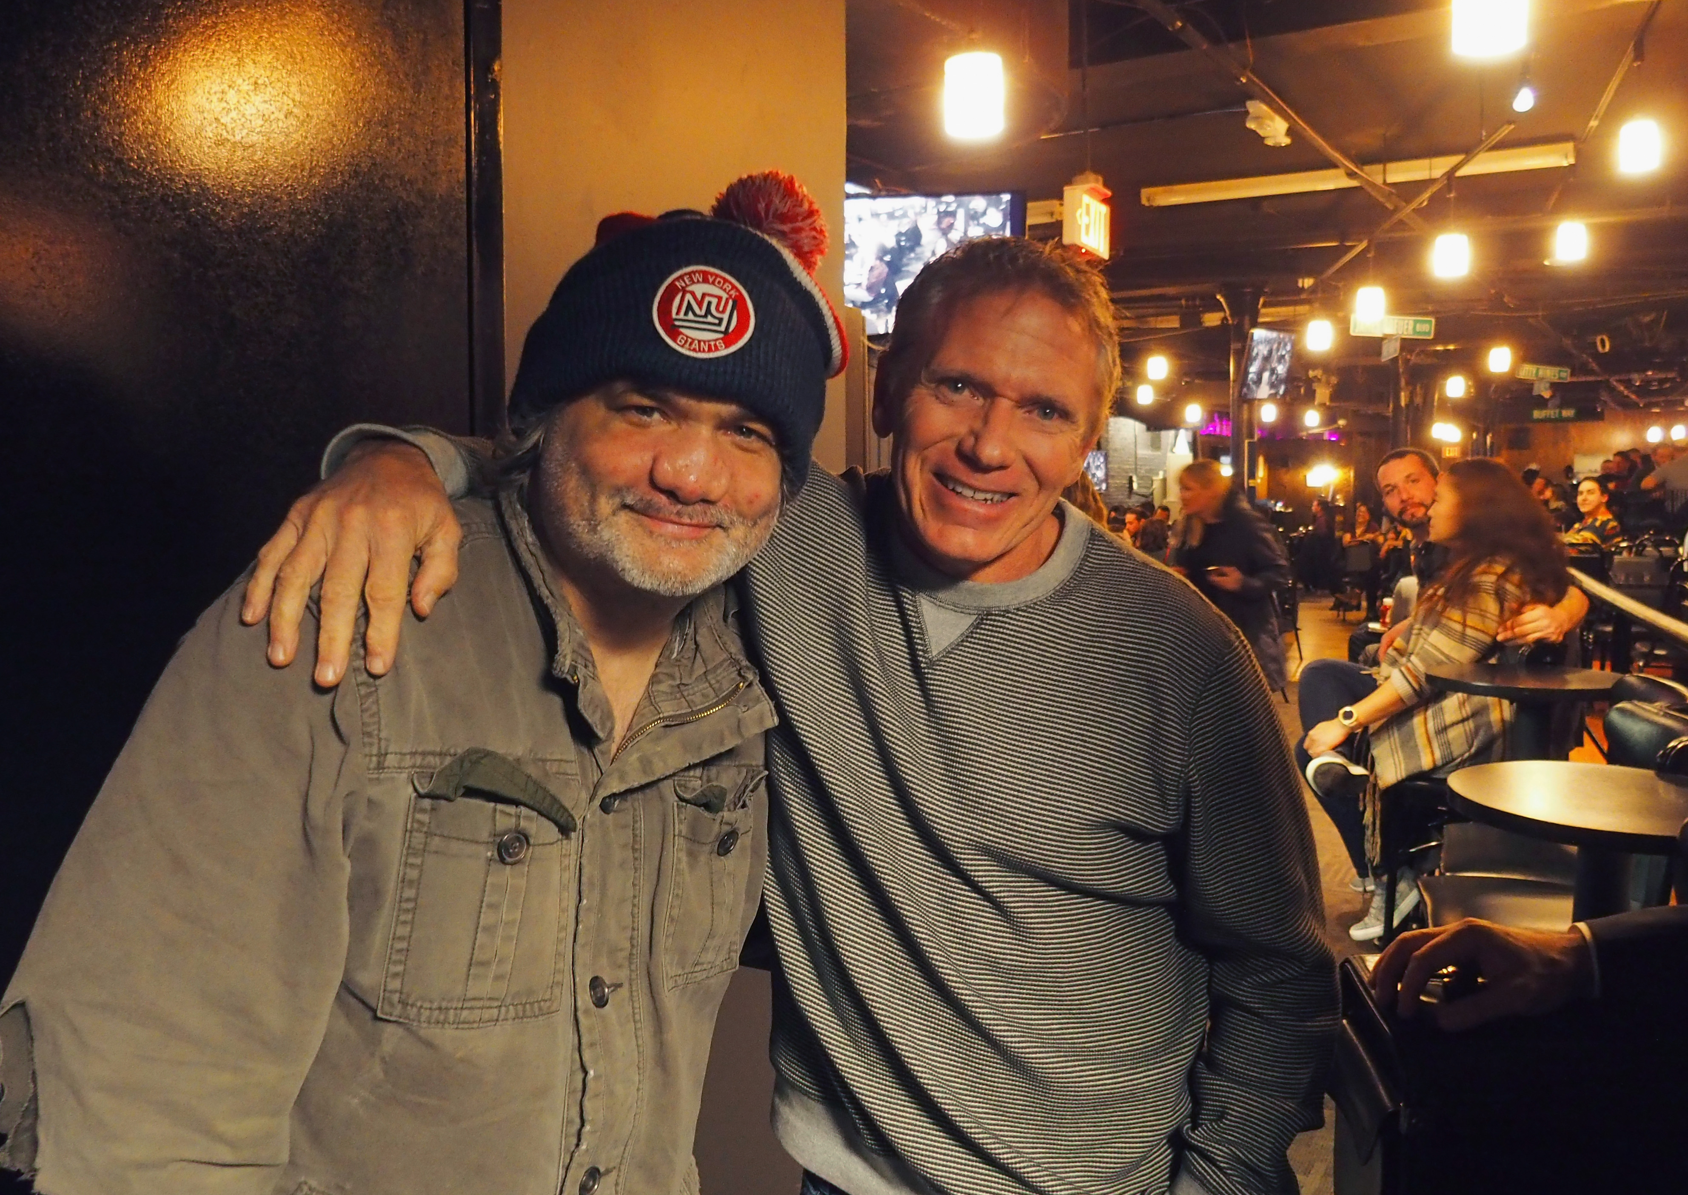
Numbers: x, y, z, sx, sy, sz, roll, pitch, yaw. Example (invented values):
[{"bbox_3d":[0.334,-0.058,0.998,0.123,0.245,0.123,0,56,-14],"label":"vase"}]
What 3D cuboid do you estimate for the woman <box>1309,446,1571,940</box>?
[{"bbox_3d":[1.720,0.267,3.980,0.740,1.320,0.540,2,7,17],"label":"woman"}]

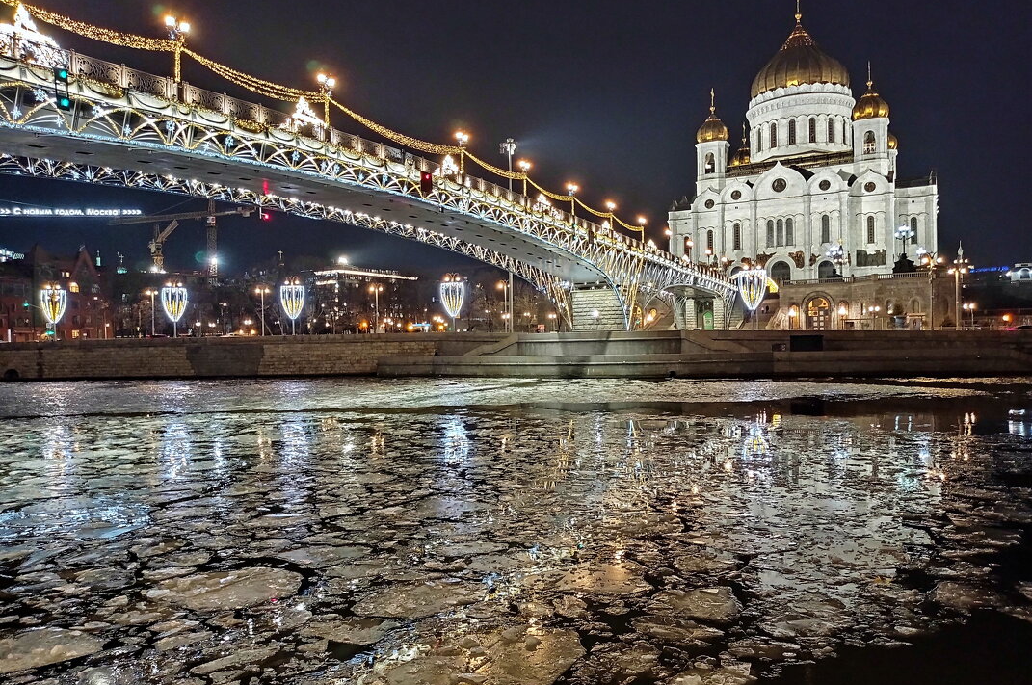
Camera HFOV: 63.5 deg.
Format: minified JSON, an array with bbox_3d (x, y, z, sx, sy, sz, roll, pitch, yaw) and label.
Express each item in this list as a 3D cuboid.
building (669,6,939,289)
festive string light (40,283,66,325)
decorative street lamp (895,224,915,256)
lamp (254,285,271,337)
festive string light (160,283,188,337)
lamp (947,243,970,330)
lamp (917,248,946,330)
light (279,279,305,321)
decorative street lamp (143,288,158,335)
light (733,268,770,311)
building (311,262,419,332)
[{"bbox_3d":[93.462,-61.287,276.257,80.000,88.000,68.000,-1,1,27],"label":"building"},{"bbox_3d":[-74.324,-5.884,134.000,3.800,6.100,3.700,-1,1,0],"label":"festive string light"},{"bbox_3d":[78.428,-20.675,168.000,3.800,6.600,3.600,-1,1,0],"label":"decorative street lamp"},{"bbox_3d":[-47.016,-5.463,155.000,2.600,10.400,1.500,-1,1,0],"label":"lamp"},{"bbox_3d":[-55.223,-5.070,135.000,3.800,10.100,3.700,-1,1,0],"label":"festive string light"},{"bbox_3d":[63.048,-6.463,119.000,2.600,11.800,1.600,-1,1,0],"label":"lamp"},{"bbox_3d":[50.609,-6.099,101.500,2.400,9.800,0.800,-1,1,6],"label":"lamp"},{"bbox_3d":[-33.171,-6.090,124.000,3.550,5.300,3.500,-1,1,0],"label":"light"},{"bbox_3d":[-62.213,-4.296,143.000,1.900,9.400,0.700,-1,1,0],"label":"decorative street lamp"},{"bbox_3d":[30.132,-6.614,106.000,3.500,5.200,3.400,-1,1,6],"label":"light"},{"bbox_3d":[-55.621,-14.961,304.535,15.000,26.000,48.000,-1,1,28],"label":"building"}]

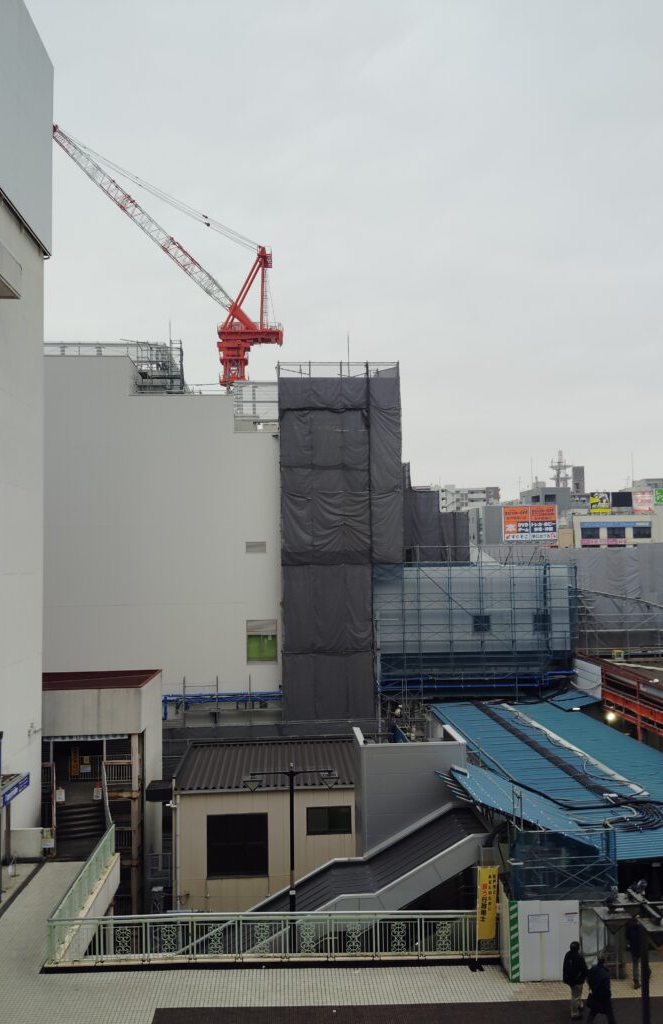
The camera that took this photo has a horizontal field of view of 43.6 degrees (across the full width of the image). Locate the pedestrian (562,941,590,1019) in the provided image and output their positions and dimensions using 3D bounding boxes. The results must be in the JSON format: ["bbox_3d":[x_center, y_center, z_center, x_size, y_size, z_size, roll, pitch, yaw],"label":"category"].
[{"bbox_3d":[5.500,10.597,18.801,0.520,1.670,0.420,-2,-4,21],"label":"pedestrian"}]

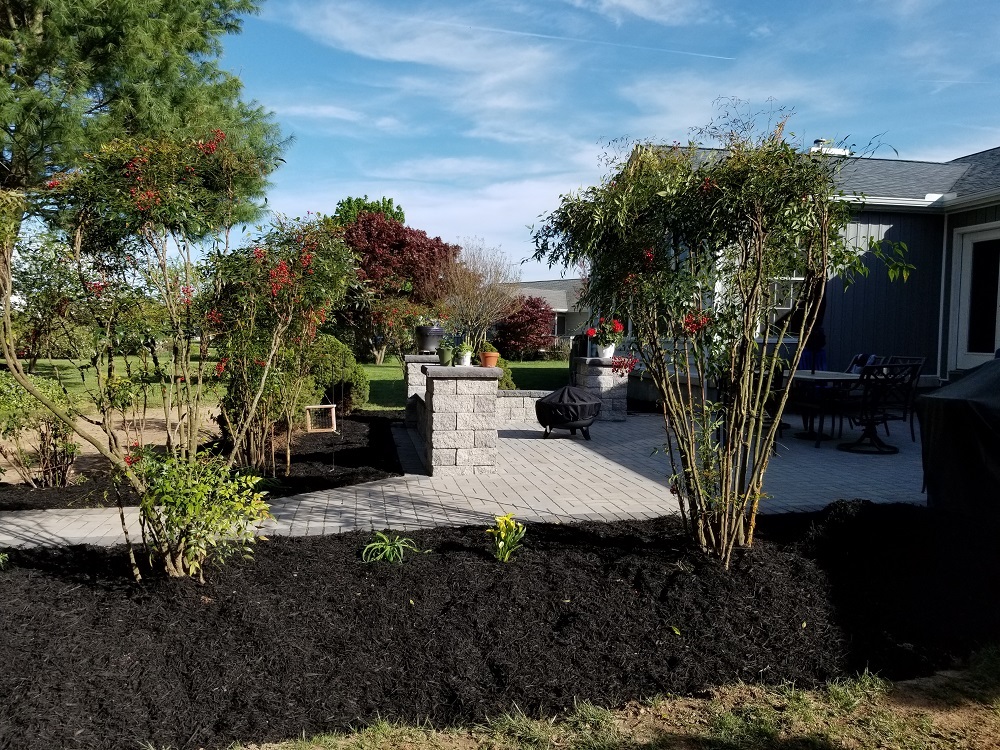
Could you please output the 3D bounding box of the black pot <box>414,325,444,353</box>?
[{"bbox_3d":[-0.925,-0.479,10.000,0.375,0.360,0.375,1,3,0],"label":"black pot"}]

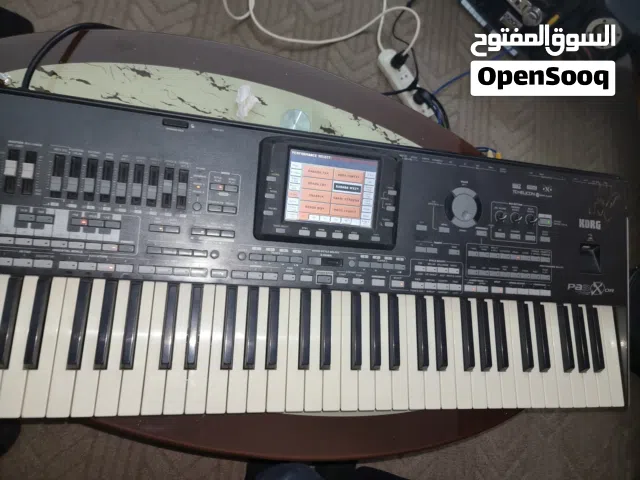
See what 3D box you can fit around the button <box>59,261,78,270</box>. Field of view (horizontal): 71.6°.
[{"bbox_3d":[-0.274,0.028,0.485,0.018,0.005,0.008,5,85,-14],"label":"button"}]

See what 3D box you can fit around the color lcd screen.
[{"bbox_3d":[0.015,-0.063,0.562,0.117,0.008,0.088,5,93,-14],"label":"color lcd screen"}]

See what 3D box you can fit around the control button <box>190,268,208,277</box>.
[{"bbox_3d":[-0.141,0.038,0.520,0.019,0.005,0.009,5,85,-14],"label":"control button"}]

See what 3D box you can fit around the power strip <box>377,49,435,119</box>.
[{"bbox_3d":[0.248,-0.445,1.284,0.058,0.034,0.226,-35,88,-20],"label":"power strip"}]

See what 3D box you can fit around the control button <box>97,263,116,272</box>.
[{"bbox_3d":[-0.237,0.031,0.495,0.018,0.005,0.008,5,85,-14],"label":"control button"}]

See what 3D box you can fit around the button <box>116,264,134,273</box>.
[{"bbox_3d":[-0.219,0.032,0.499,0.018,0.005,0.008,5,85,-14],"label":"button"}]

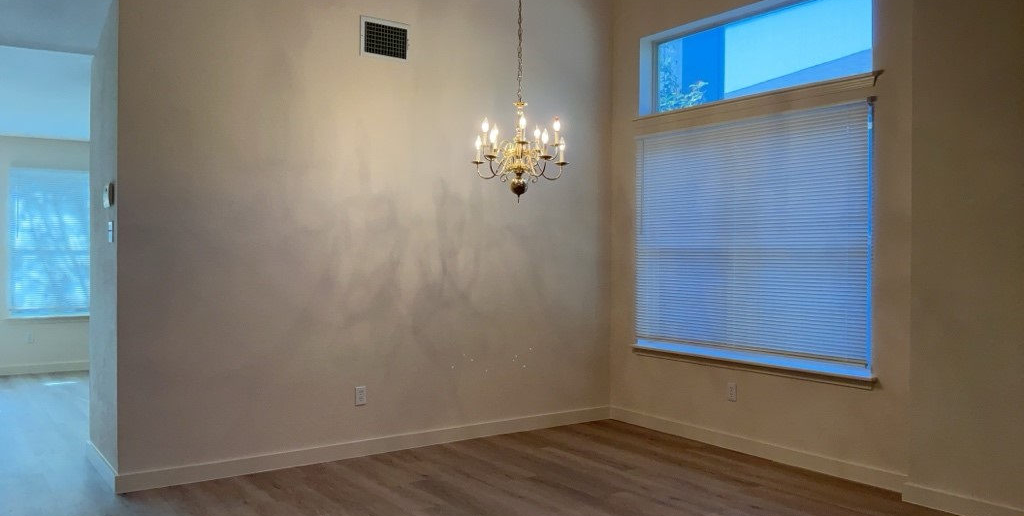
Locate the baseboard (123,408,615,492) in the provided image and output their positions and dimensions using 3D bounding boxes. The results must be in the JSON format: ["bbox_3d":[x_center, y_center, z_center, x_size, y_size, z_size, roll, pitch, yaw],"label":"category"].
[{"bbox_3d":[-0.667,1.188,5.158,3.426,0.097,0.016,0,0,-34],"label":"baseboard"}]

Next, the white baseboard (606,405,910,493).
[{"bbox_3d":[1.425,1.197,5.181,0.016,0.097,2.309,0,0,-35],"label":"white baseboard"}]

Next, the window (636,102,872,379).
[{"bbox_3d":[1.497,-0.117,5.163,0.110,1.541,1.830,0,0,-35],"label":"window"}]

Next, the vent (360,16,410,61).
[{"bbox_3d":[-0.798,-1.373,5.041,0.338,0.250,0.025,0,0,-34],"label":"vent"}]

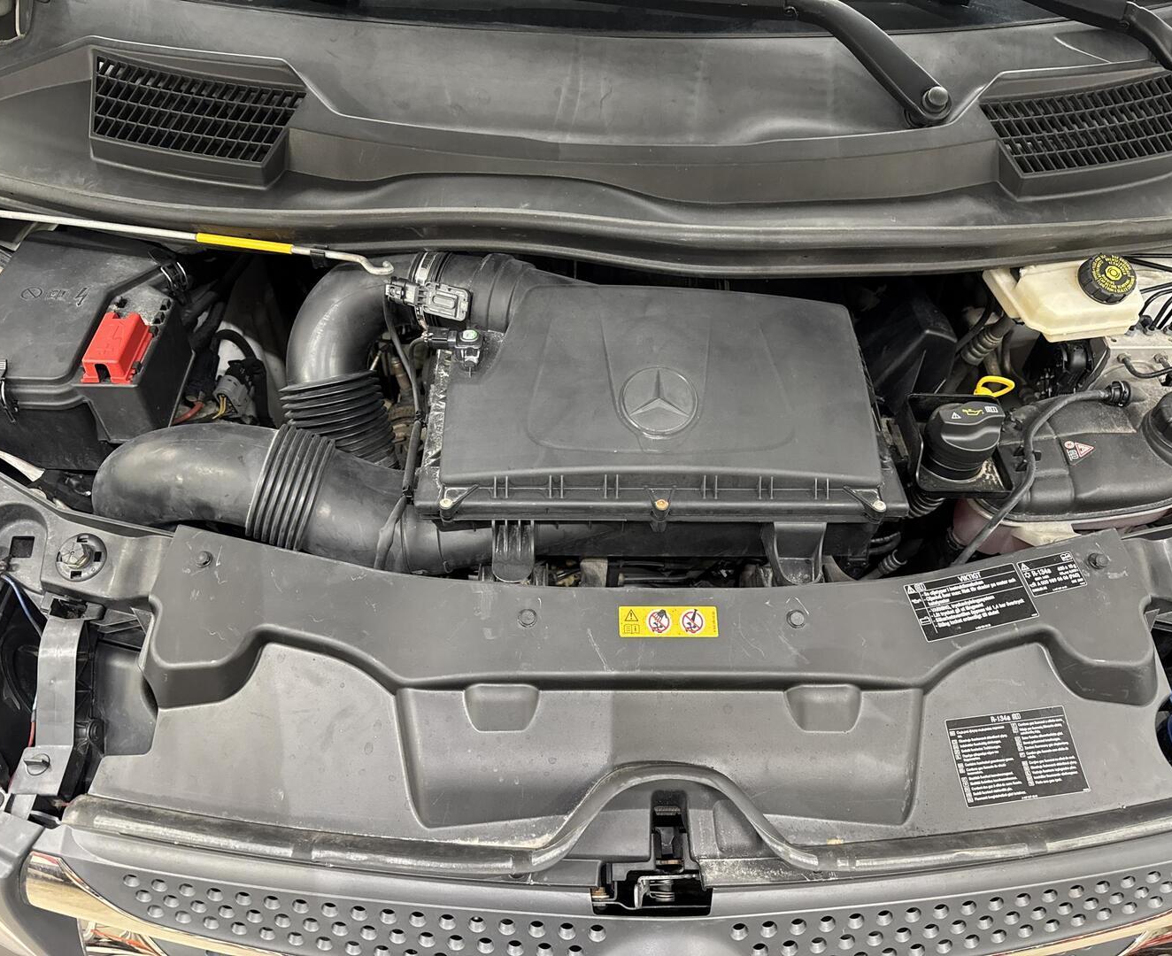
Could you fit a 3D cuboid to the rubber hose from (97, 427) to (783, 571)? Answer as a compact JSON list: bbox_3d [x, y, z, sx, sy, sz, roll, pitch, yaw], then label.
[{"bbox_3d":[-0.133,0.027,0.835,0.590,0.145,0.140,0,54,-4],"label":"rubber hose"}]

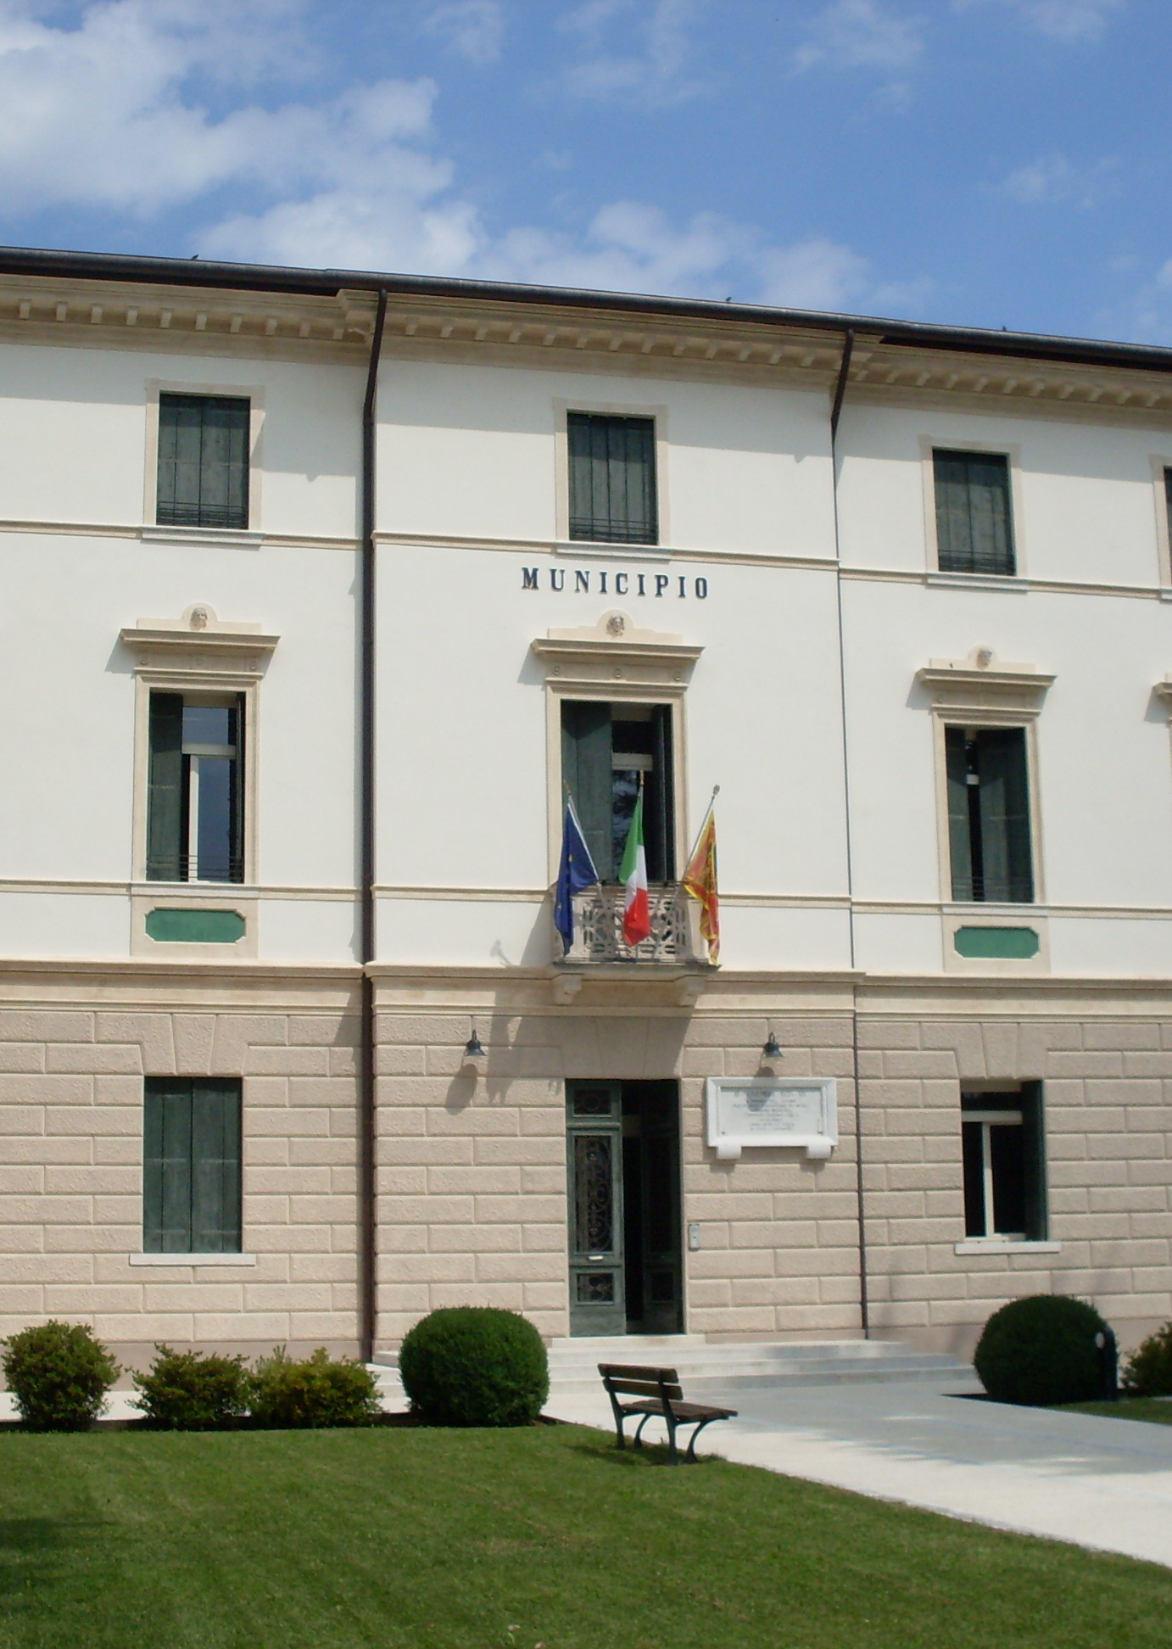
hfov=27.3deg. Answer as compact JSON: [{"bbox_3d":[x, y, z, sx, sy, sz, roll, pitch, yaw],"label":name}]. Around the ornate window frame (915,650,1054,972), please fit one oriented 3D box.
[{"bbox_3d":[5.859,-0.231,35.037,2.030,4.760,0.400,2,-11,-14],"label":"ornate window frame"}]

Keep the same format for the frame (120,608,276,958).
[{"bbox_3d":[-4.788,-0.508,29.766,1.910,4.387,0.400,2,-11,-14],"label":"frame"}]

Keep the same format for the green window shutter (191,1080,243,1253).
[{"bbox_3d":[-4.810,4.461,31.549,0.624,2.241,0.060,2,-11,-14],"label":"green window shutter"}]

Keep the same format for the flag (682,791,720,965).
[{"bbox_3d":[1.405,0.639,29.463,0.425,2.150,0.400,2,-11,-15],"label":"flag"}]

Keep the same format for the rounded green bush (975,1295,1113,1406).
[{"bbox_3d":[4.781,5.519,25.300,1.404,1.171,1.400,2,-11,-14],"label":"rounded green bush"}]

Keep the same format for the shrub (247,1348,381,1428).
[{"bbox_3d":[-2.563,5.311,22.756,1.255,0.711,1.130,2,-11,-15],"label":"shrub"}]

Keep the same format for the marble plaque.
[{"bbox_3d":[2.356,3.741,30.649,1.765,1.042,0.140,2,-11,-14],"label":"marble plaque"}]

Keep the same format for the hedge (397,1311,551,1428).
[{"bbox_3d":[-1.074,5.196,23.153,1.445,1.094,1.445,-1,-11,0],"label":"hedge"}]

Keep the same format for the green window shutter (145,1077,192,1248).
[{"bbox_3d":[-4.935,4.031,28.541,0.563,2.024,0.050,2,-11,-15],"label":"green window shutter"}]

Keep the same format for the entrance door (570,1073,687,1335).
[{"bbox_3d":[0.479,4.712,29.749,1.449,3.121,0.200,2,-11,-15],"label":"entrance door"}]

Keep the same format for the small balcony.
[{"bbox_3d":[0.495,1.295,29.758,1.842,1.013,0.840,2,-11,-15],"label":"small balcony"}]

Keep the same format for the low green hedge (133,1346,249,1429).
[{"bbox_3d":[-4.060,5.762,24.773,1.189,0.804,1.100,2,-11,-14],"label":"low green hedge"}]

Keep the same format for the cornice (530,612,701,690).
[{"bbox_3d":[0.389,-2.243,31.202,2.298,1.031,0.350,2,-11,-14],"label":"cornice"}]

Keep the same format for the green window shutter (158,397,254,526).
[{"bbox_3d":[-5.248,-4.993,33.184,1.222,1.891,0.070,2,-11,-14],"label":"green window shutter"}]

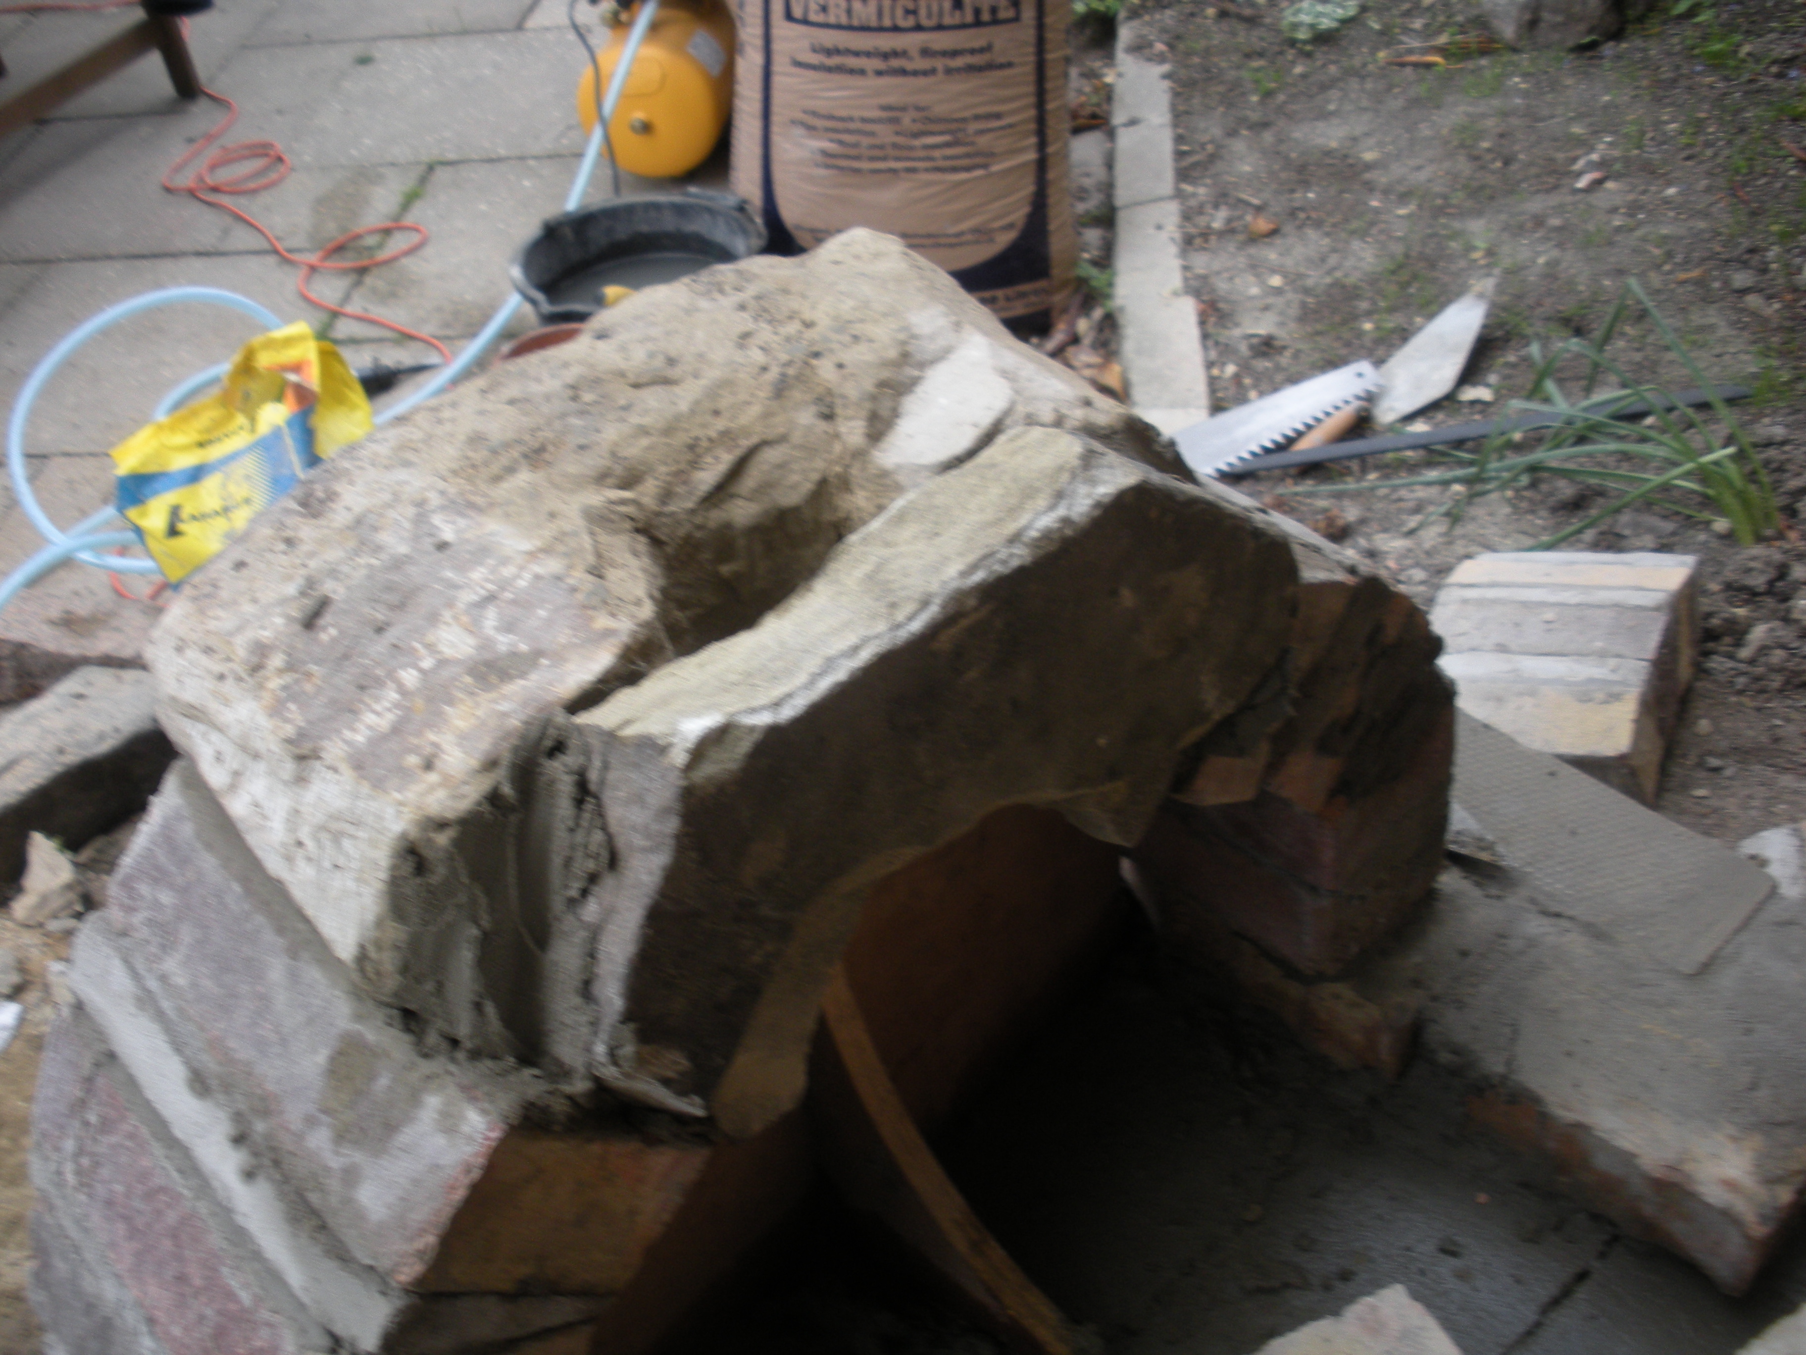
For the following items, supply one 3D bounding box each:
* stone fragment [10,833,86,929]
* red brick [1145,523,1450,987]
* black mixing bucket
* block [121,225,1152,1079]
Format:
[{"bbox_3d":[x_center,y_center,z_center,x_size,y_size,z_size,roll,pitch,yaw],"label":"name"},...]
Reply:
[{"bbox_3d":[-0.756,0.180,1.662,0.055,0.075,0.055,-20,41,-16],"label":"stone fragment"},{"bbox_3d":[0.229,0.038,1.148,0.110,0.226,0.160,-33,46,-28],"label":"red brick"},{"bbox_3d":[-0.307,-0.412,2.347,0.300,0.240,0.275,-5,39,2],"label":"black mixing bucket"},{"bbox_3d":[-0.102,-0.046,0.956,0.440,0.155,0.260,-32,46,-28],"label":"block"}]

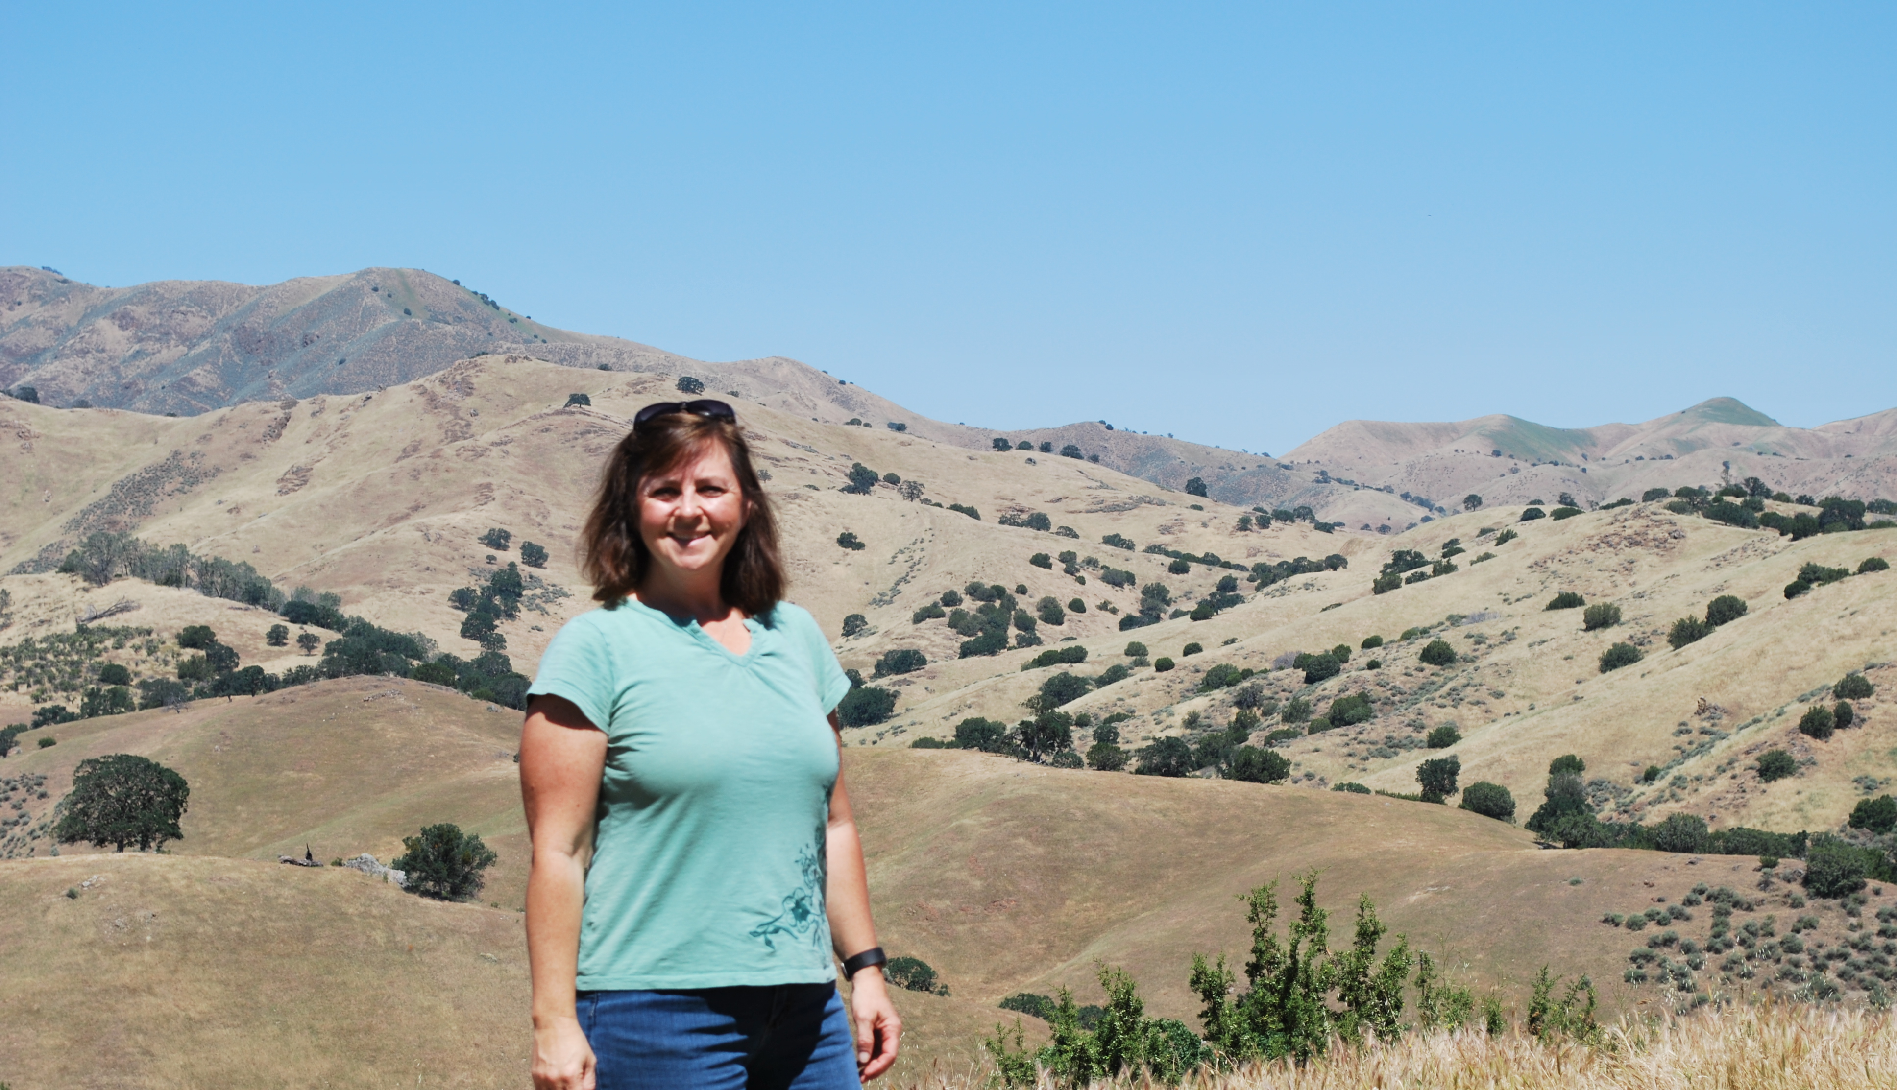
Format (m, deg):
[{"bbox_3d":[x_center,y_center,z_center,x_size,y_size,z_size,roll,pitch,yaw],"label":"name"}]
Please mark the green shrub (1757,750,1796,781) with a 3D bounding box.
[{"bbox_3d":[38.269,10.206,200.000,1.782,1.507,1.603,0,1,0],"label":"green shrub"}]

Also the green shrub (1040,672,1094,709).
[{"bbox_3d":[11.710,14.580,430.000,5.600,3.830,5.040,0,0,0],"label":"green shrub"}]

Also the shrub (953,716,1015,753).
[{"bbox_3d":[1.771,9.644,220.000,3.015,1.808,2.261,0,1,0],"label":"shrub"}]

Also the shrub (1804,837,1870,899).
[{"bbox_3d":[49.290,17.920,240.000,3.620,3.450,3.260,0,0,0],"label":"shrub"}]

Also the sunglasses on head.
[{"bbox_3d":[-0.351,-0.141,5.799,0.140,0.045,0.130,-1,-35,-3],"label":"sunglasses on head"}]

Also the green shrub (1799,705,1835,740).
[{"bbox_3d":[64.250,13.150,320.000,2.740,2.630,2.470,0,0,0],"label":"green shrub"}]

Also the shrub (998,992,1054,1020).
[{"bbox_3d":[4.030,23.640,220.000,2.860,1.790,2.580,0,0,0],"label":"shrub"}]

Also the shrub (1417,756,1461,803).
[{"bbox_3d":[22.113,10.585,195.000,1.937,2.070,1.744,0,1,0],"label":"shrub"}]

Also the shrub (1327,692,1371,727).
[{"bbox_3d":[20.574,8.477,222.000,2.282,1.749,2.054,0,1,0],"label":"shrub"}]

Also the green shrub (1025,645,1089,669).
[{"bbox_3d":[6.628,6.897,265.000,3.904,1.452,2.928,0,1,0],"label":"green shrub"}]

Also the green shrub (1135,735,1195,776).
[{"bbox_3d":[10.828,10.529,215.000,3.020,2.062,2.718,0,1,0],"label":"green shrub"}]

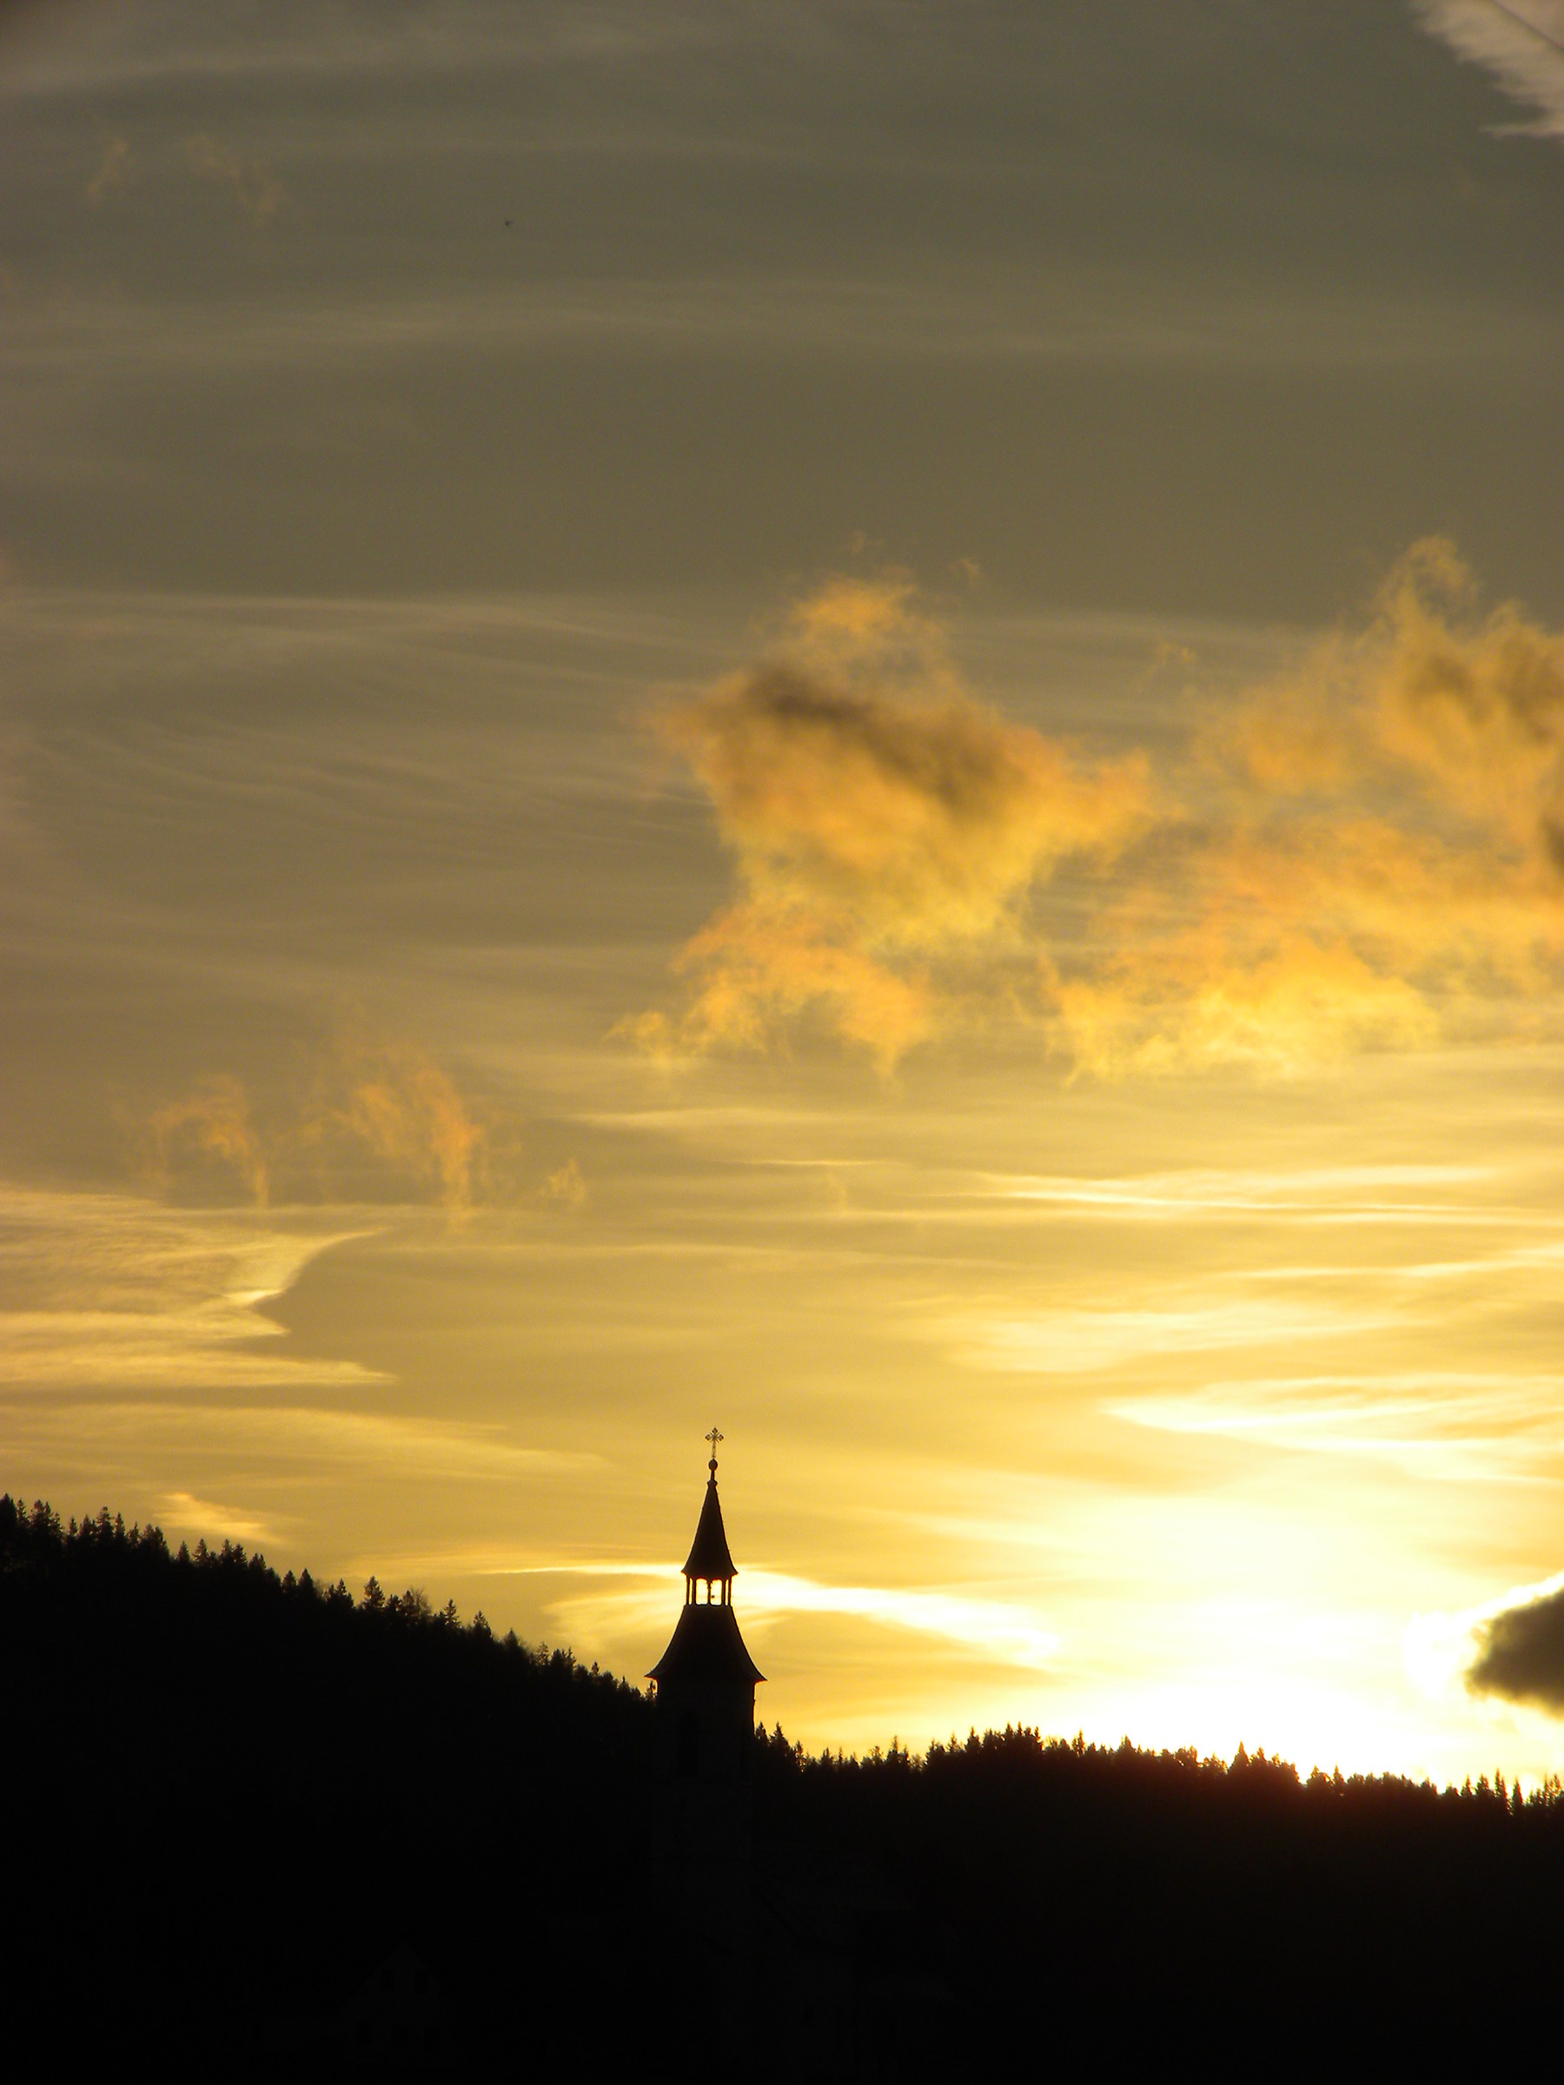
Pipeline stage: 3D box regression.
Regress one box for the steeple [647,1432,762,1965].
[{"bbox_3d":[-4.176,36.225,865.269,6.200,29.600,6.200,0,-6,18],"label":"steeple"}]

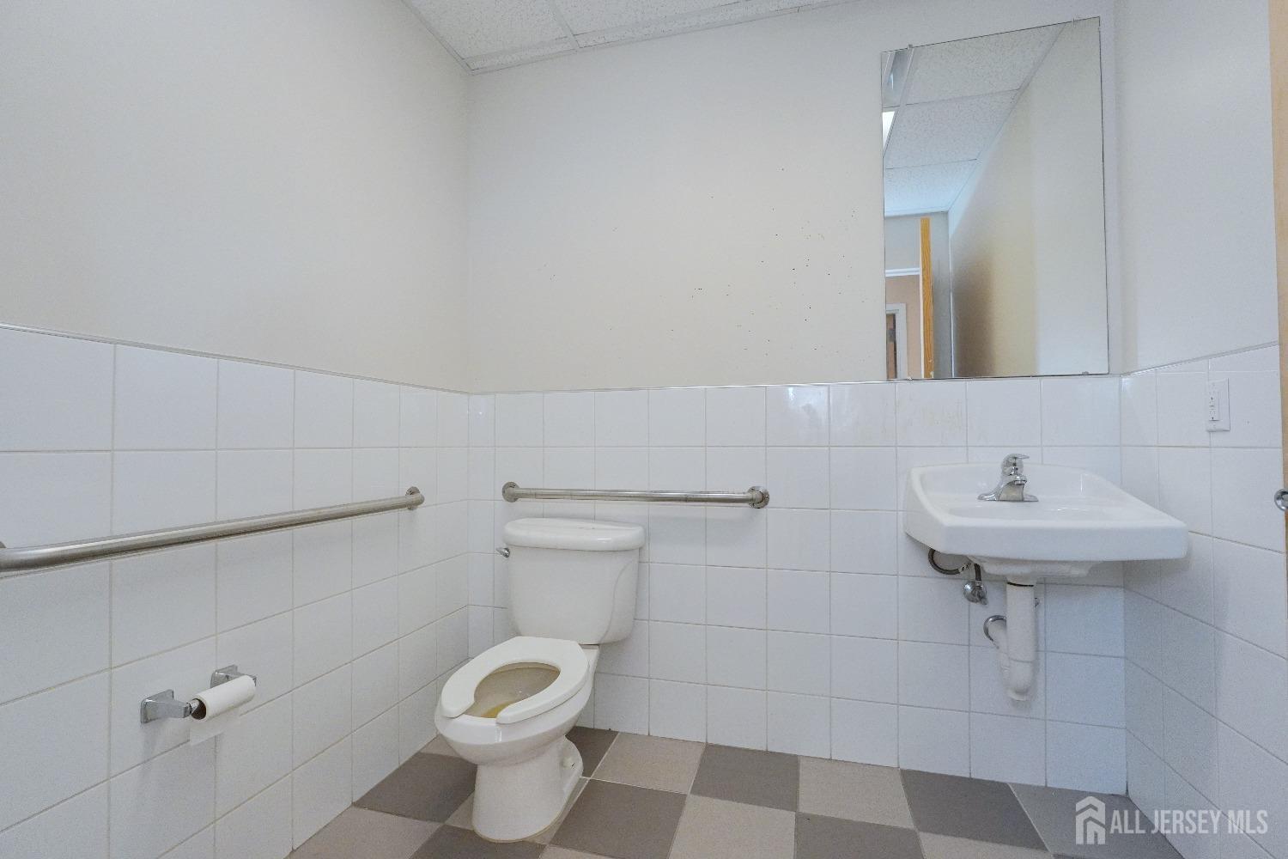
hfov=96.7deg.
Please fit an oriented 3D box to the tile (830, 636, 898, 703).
[{"bbox_3d":[0.705,0.763,1.829,0.200,0.200,0.010,0,-1,15],"label":"tile"}]

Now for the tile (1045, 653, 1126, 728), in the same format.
[{"bbox_3d":[1.298,0.765,1.686,0.200,0.201,0.009,0,-1,15],"label":"tile"}]

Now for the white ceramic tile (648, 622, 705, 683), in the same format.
[{"bbox_3d":[0.119,0.771,1.998,0.200,0.200,0.010,0,-1,15],"label":"white ceramic tile"}]

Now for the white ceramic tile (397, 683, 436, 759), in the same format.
[{"bbox_3d":[-0.762,0.976,1.931,0.010,0.200,0.200,-1,-1,15],"label":"white ceramic tile"}]

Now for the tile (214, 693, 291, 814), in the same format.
[{"bbox_3d":[-0.921,0.760,1.356,0.010,0.200,0.200,0,-1,15],"label":"tile"}]

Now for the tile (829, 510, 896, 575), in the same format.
[{"bbox_3d":[0.709,0.362,1.854,0.200,0.201,0.010,0,-1,15],"label":"tile"}]

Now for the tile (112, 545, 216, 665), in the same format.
[{"bbox_3d":[-0.972,0.348,1.166,0.010,0.200,0.199,-1,-1,15],"label":"tile"}]

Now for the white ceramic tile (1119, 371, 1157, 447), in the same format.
[{"bbox_3d":[1.369,-0.054,1.580,0.010,0.200,0.173,-1,-1,15],"label":"white ceramic tile"}]

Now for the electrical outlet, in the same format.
[{"bbox_3d":[1.284,-0.053,1.282,0.009,0.115,0.071,0,-1,14],"label":"electrical outlet"}]

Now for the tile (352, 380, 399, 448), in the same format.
[{"bbox_3d":[-0.813,-0.043,1.741,0.010,0.200,0.199,0,-1,16],"label":"tile"}]

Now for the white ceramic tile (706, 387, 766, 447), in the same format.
[{"bbox_3d":[0.314,-0.043,1.958,0.200,0.201,0.009,0,-1,15],"label":"white ceramic tile"}]

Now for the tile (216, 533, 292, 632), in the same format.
[{"bbox_3d":[-0.921,0.353,1.361,0.009,0.201,0.200,0,-1,15],"label":"tile"}]

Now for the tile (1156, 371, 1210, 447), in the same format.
[{"bbox_3d":[1.333,-0.050,1.412,0.010,0.195,0.200,0,-1,15],"label":"tile"}]

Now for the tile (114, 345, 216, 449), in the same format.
[{"bbox_3d":[-0.973,-0.058,1.176,0.010,0.200,0.199,-1,-1,15],"label":"tile"}]

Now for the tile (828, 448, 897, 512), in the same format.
[{"bbox_3d":[0.707,0.158,1.851,0.200,0.201,0.009,0,-1,15],"label":"tile"}]

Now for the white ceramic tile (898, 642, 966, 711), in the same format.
[{"bbox_3d":[0.899,0.761,1.777,0.200,0.200,0.010,0,-1,15],"label":"white ceramic tile"}]

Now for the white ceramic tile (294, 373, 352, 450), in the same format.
[{"bbox_3d":[-0.871,-0.049,1.565,0.010,0.200,0.200,0,-1,15],"label":"white ceramic tile"}]

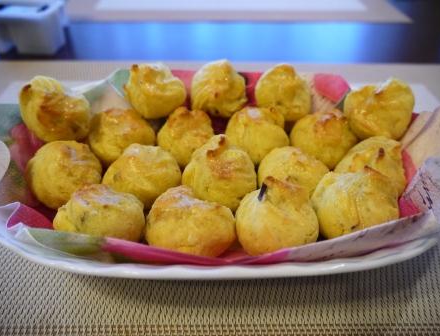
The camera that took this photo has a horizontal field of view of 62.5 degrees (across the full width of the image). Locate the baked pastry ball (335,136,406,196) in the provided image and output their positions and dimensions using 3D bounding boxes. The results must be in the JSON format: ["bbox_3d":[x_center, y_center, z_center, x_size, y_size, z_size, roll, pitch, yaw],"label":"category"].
[{"bbox_3d":[0.092,0.000,0.223,0.046,0.038,0.044,1,40,-1],"label":"baked pastry ball"}]

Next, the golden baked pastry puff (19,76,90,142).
[{"bbox_3d":[-0.124,-0.044,0.271,0.048,0.045,0.047,0,40,0],"label":"golden baked pastry puff"}]

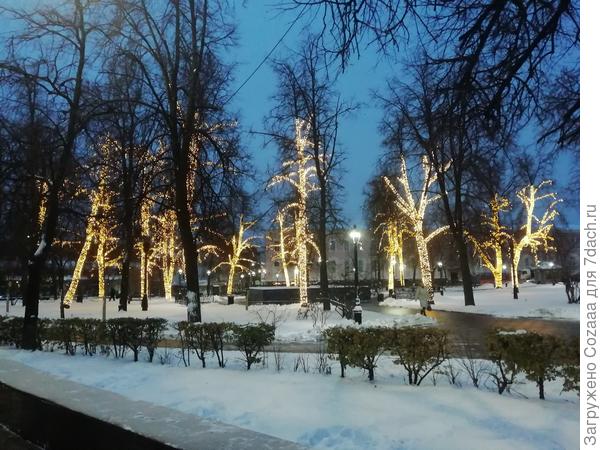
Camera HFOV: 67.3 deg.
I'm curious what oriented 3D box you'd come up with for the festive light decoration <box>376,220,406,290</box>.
[{"bbox_3d":[9.698,3.270,48.000,2.860,7.360,2.400,-1,-7,0],"label":"festive light decoration"}]

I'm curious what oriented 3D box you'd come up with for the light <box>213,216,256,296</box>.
[{"bbox_3d":[-5.809,2.754,39.975,3.824,7.090,3.400,0,-7,0],"label":"light"}]

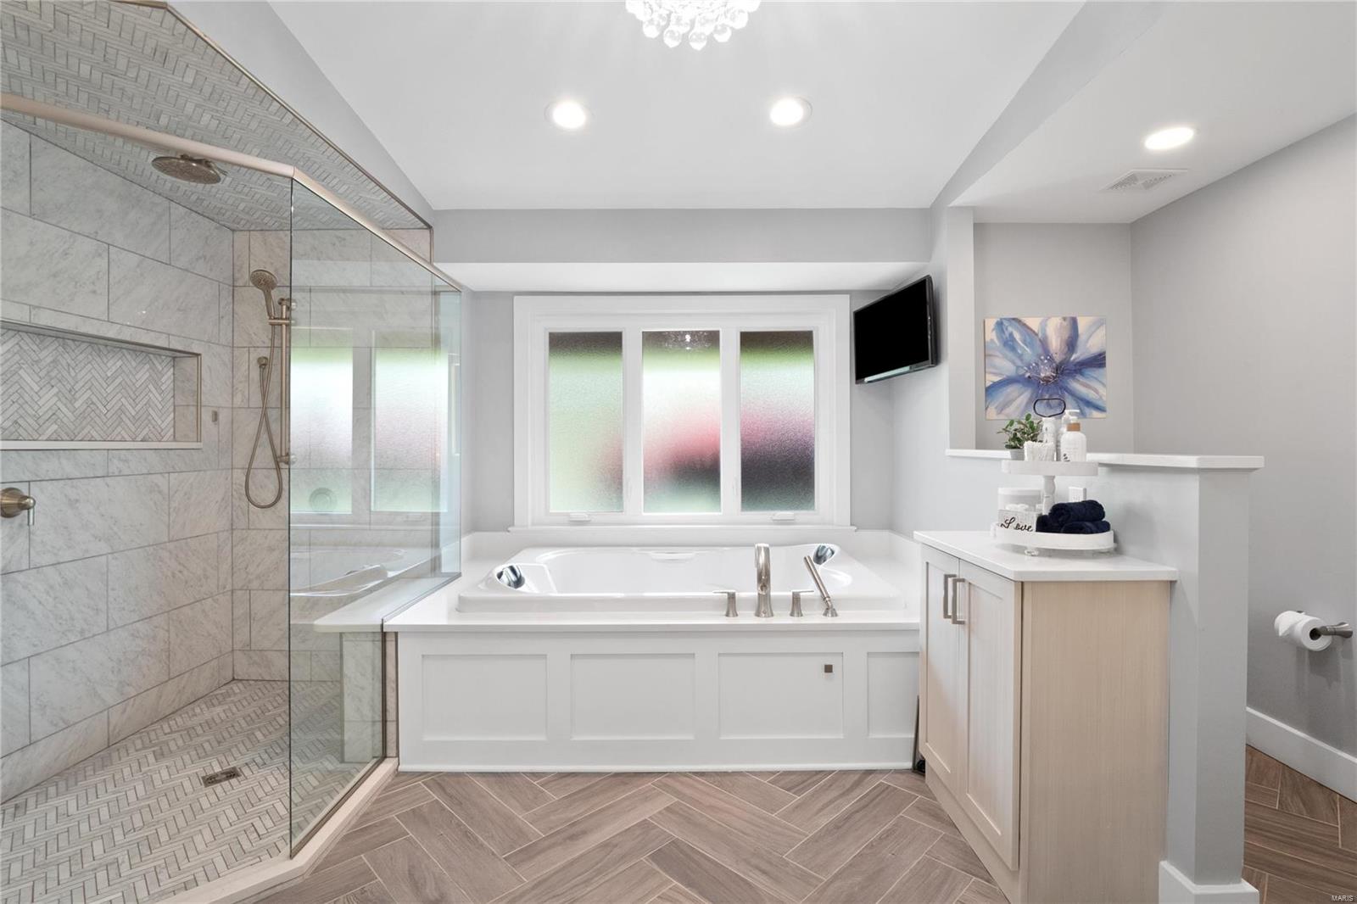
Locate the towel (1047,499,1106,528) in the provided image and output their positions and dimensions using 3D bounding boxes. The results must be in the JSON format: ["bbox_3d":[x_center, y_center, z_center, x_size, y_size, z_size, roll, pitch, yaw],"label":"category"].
[{"bbox_3d":[1.170,0.182,1.772,0.158,0.070,0.075,0,1,-18],"label":"towel"}]

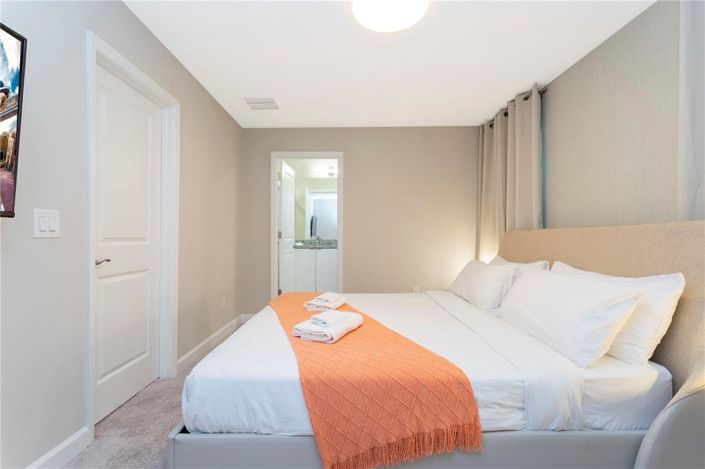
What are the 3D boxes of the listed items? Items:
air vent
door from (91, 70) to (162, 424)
[{"bbox_3d":[-0.930,-1.345,3.449,0.335,0.022,0.340,0,0,-1],"label":"air vent"},{"bbox_3d":[-1.468,0.055,2.142,0.045,2.030,0.745,0,0,-1],"label":"door"}]

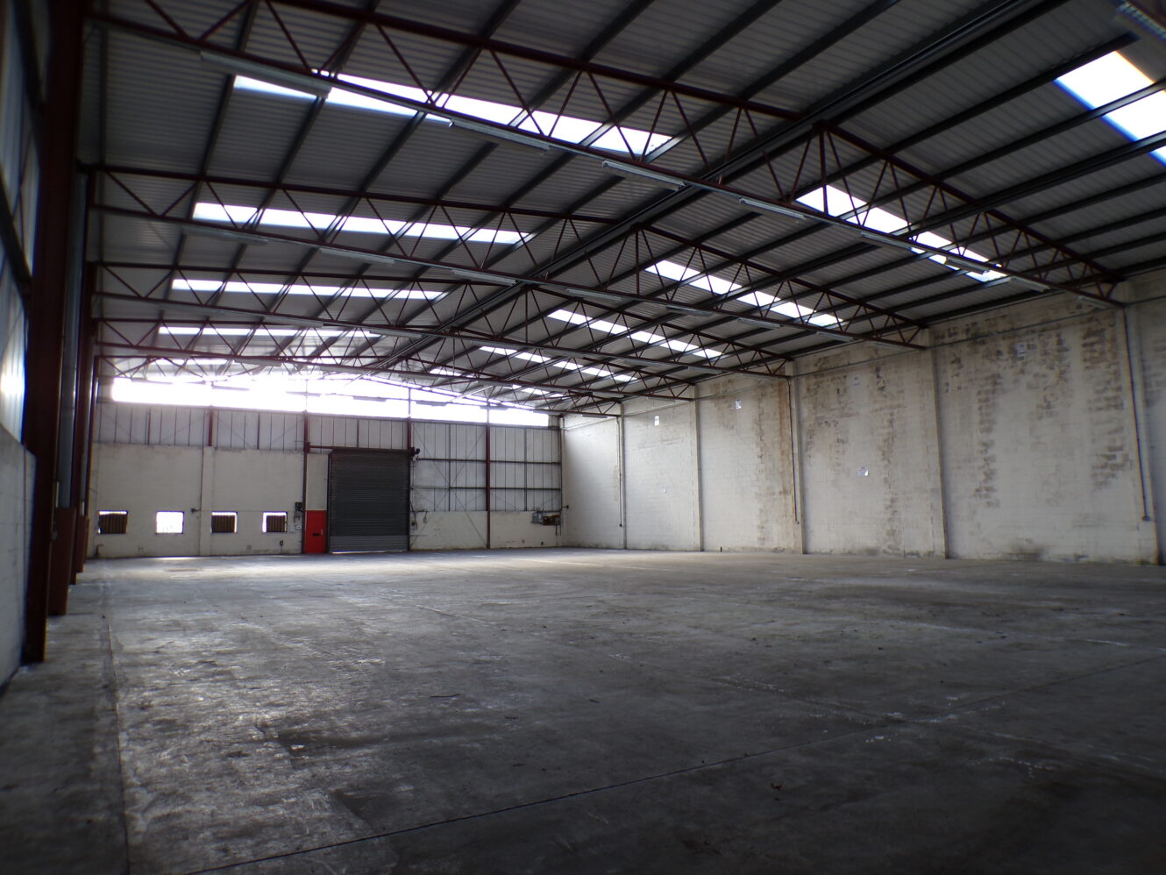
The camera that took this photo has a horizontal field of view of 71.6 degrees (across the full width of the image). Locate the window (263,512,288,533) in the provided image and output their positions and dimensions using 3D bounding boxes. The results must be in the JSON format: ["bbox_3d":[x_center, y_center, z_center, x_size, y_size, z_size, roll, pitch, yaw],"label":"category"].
[{"bbox_3d":[-14.810,4.093,38.873,1.143,1.007,0.120,3,-7,-31],"label":"window"}]

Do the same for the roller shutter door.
[{"bbox_3d":[-10.827,3.213,41.236,4.262,5.232,0.300,3,-7,-31],"label":"roller shutter door"}]

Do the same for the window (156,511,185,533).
[{"bbox_3d":[-18.691,3.864,36.574,1.151,1.003,0.120,3,-7,-31],"label":"window"}]

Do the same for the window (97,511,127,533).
[{"bbox_3d":[-20.616,3.745,35.434,1.151,0.982,0.120,3,-7,-31],"label":"window"}]

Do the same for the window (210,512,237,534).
[{"bbox_3d":[-16.750,3.981,37.723,1.122,0.995,0.120,3,-7,-31],"label":"window"}]

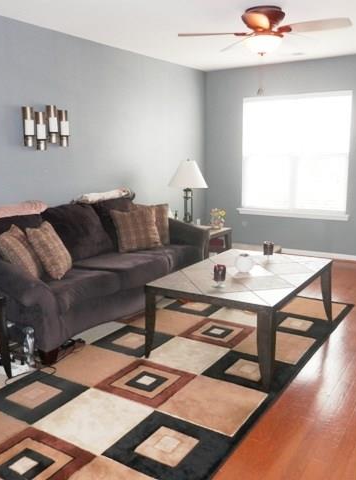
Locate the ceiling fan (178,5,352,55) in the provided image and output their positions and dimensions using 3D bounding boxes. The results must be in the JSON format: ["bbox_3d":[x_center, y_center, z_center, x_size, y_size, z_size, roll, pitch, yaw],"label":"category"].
[{"bbox_3d":[0.693,-1.617,3.599,1.280,0.335,1.280,6,13,32],"label":"ceiling fan"}]

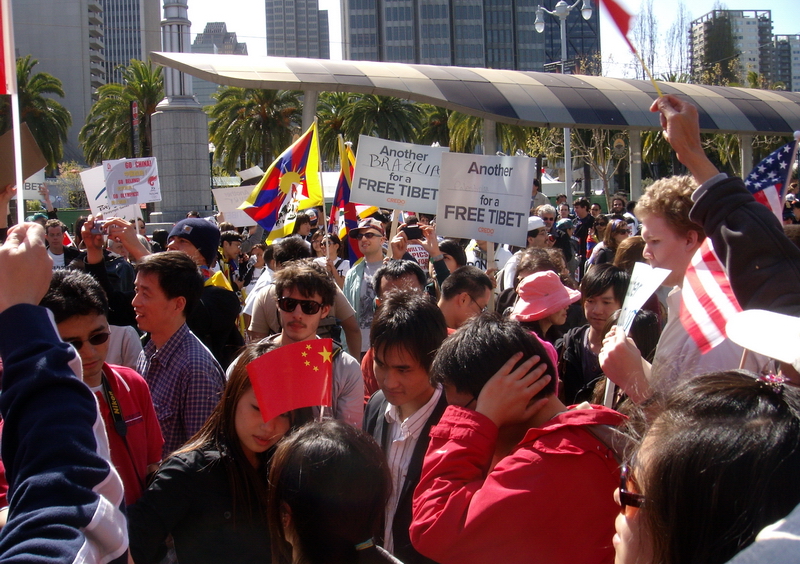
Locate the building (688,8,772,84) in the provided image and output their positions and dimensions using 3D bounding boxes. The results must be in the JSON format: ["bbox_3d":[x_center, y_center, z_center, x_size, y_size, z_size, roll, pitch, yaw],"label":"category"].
[{"bbox_3d":[131.998,-69.629,354.615,24.000,73.000,24.000,-3,5,-8],"label":"building"}]

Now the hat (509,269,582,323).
[{"bbox_3d":[0.630,0.063,3.800,0.320,0.160,0.310,-17,6,-6],"label":"hat"}]

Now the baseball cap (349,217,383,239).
[{"bbox_3d":[-0.225,-0.366,5.900,0.180,0.140,0.260,3,4,44],"label":"baseball cap"}]

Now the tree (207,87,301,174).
[{"bbox_3d":[-9.119,-7.821,57.000,6.400,10.800,6.400,-2,5,0],"label":"tree"}]

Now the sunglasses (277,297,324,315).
[{"bbox_3d":[-0.306,0.072,2.830,0.145,0.048,0.145,7,2,8],"label":"sunglasses"}]

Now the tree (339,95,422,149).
[{"bbox_3d":[-1.130,-8.709,64.000,6.000,10.800,6.000,-2,5,0],"label":"tree"}]

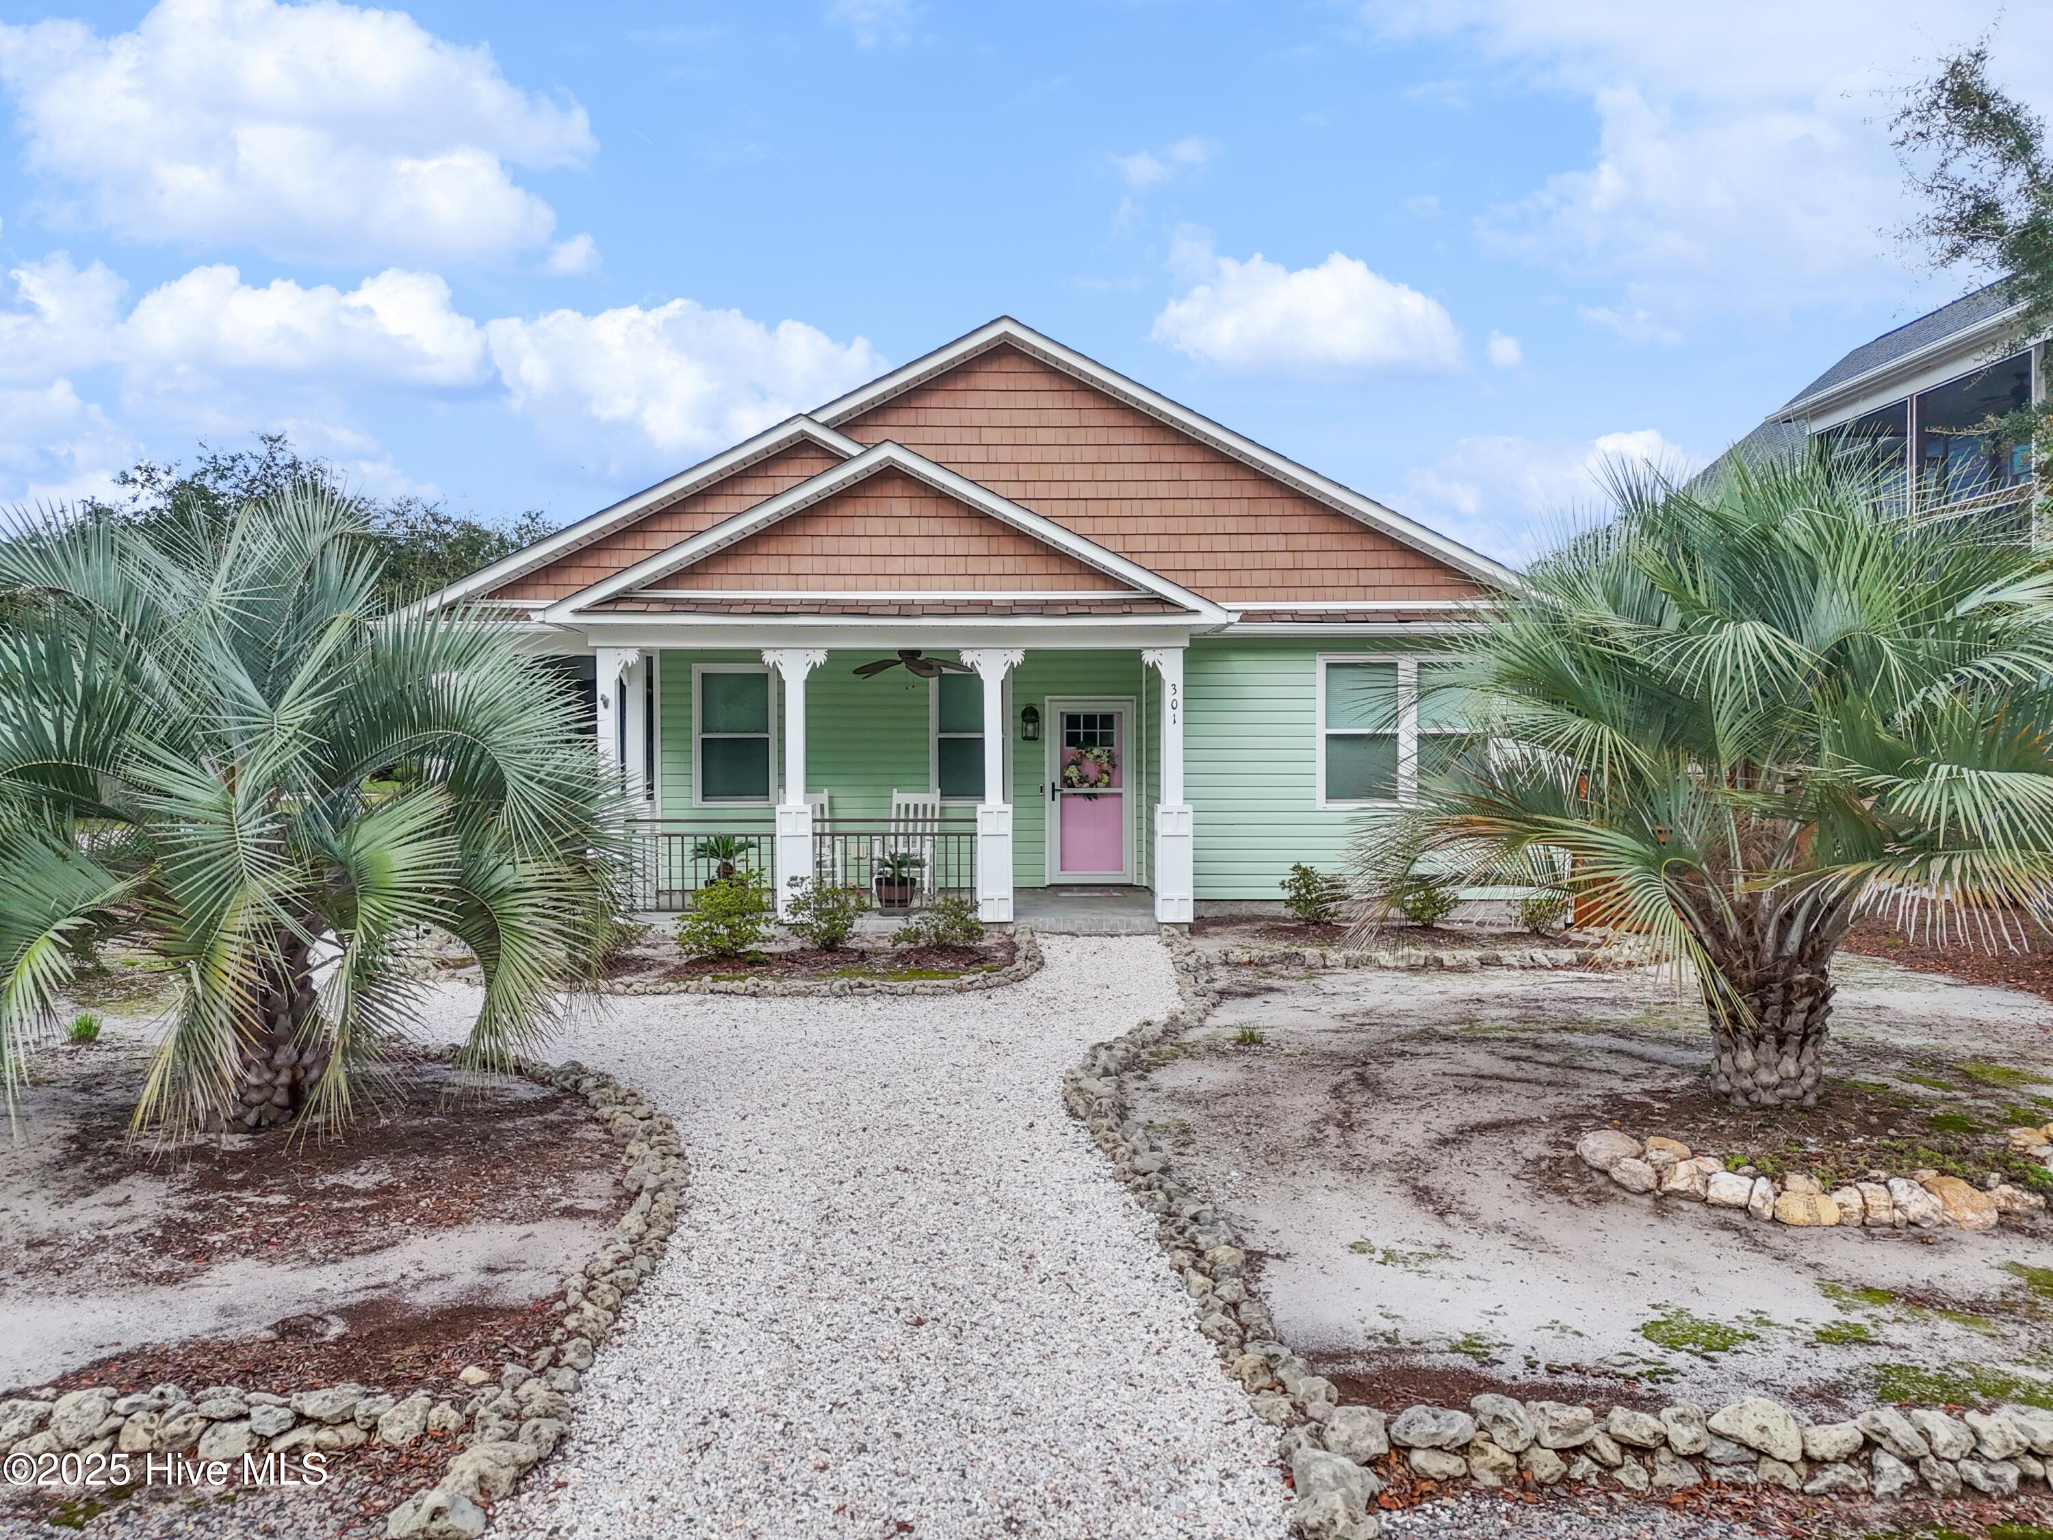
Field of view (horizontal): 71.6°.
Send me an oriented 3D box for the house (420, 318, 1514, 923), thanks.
[{"bbox_3d":[-0.380,-1.430,19.150,12.000,5.920,12.600,0,0,0],"label":"house"}]

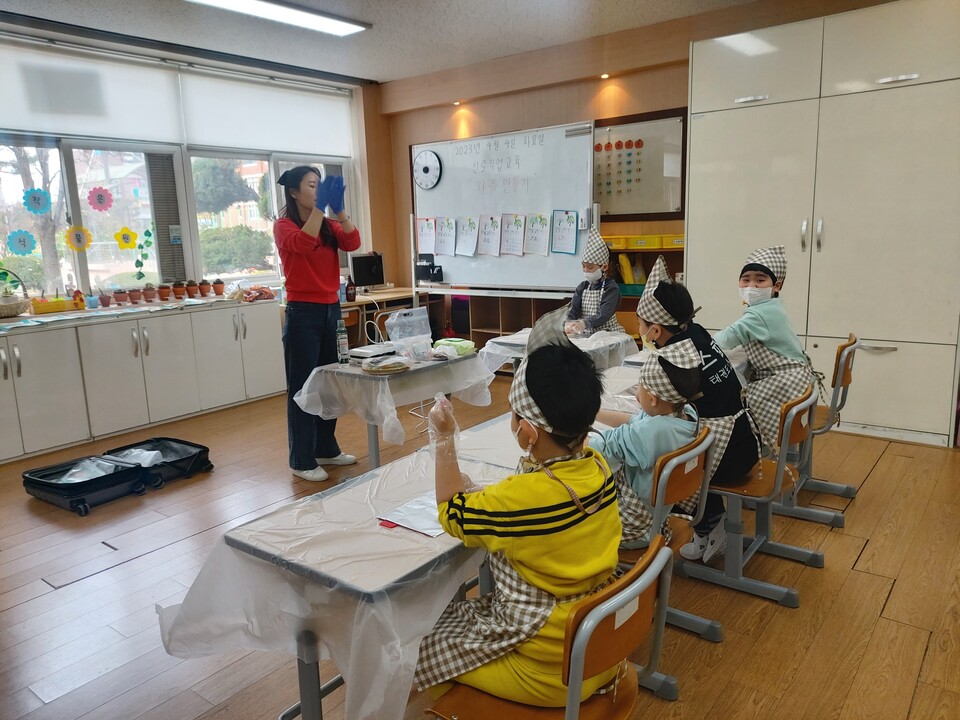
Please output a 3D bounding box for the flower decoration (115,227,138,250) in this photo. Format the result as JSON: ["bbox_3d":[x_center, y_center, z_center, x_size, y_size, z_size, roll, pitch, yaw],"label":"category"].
[{"bbox_3d":[-2.598,-0.893,5.096,0.010,0.170,0.177,7,14,37],"label":"flower decoration"}]

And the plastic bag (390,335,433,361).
[{"bbox_3d":[-0.348,-0.064,3.534,0.200,0.130,0.140,-11,14,-40],"label":"plastic bag"}]

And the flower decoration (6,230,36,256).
[{"bbox_3d":[-3.017,-0.770,4.570,0.010,0.169,0.172,7,14,37],"label":"flower decoration"}]

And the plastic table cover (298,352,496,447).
[{"bbox_3d":[-0.416,0.135,3.675,0.660,0.300,0.900,7,14,38],"label":"plastic table cover"}]

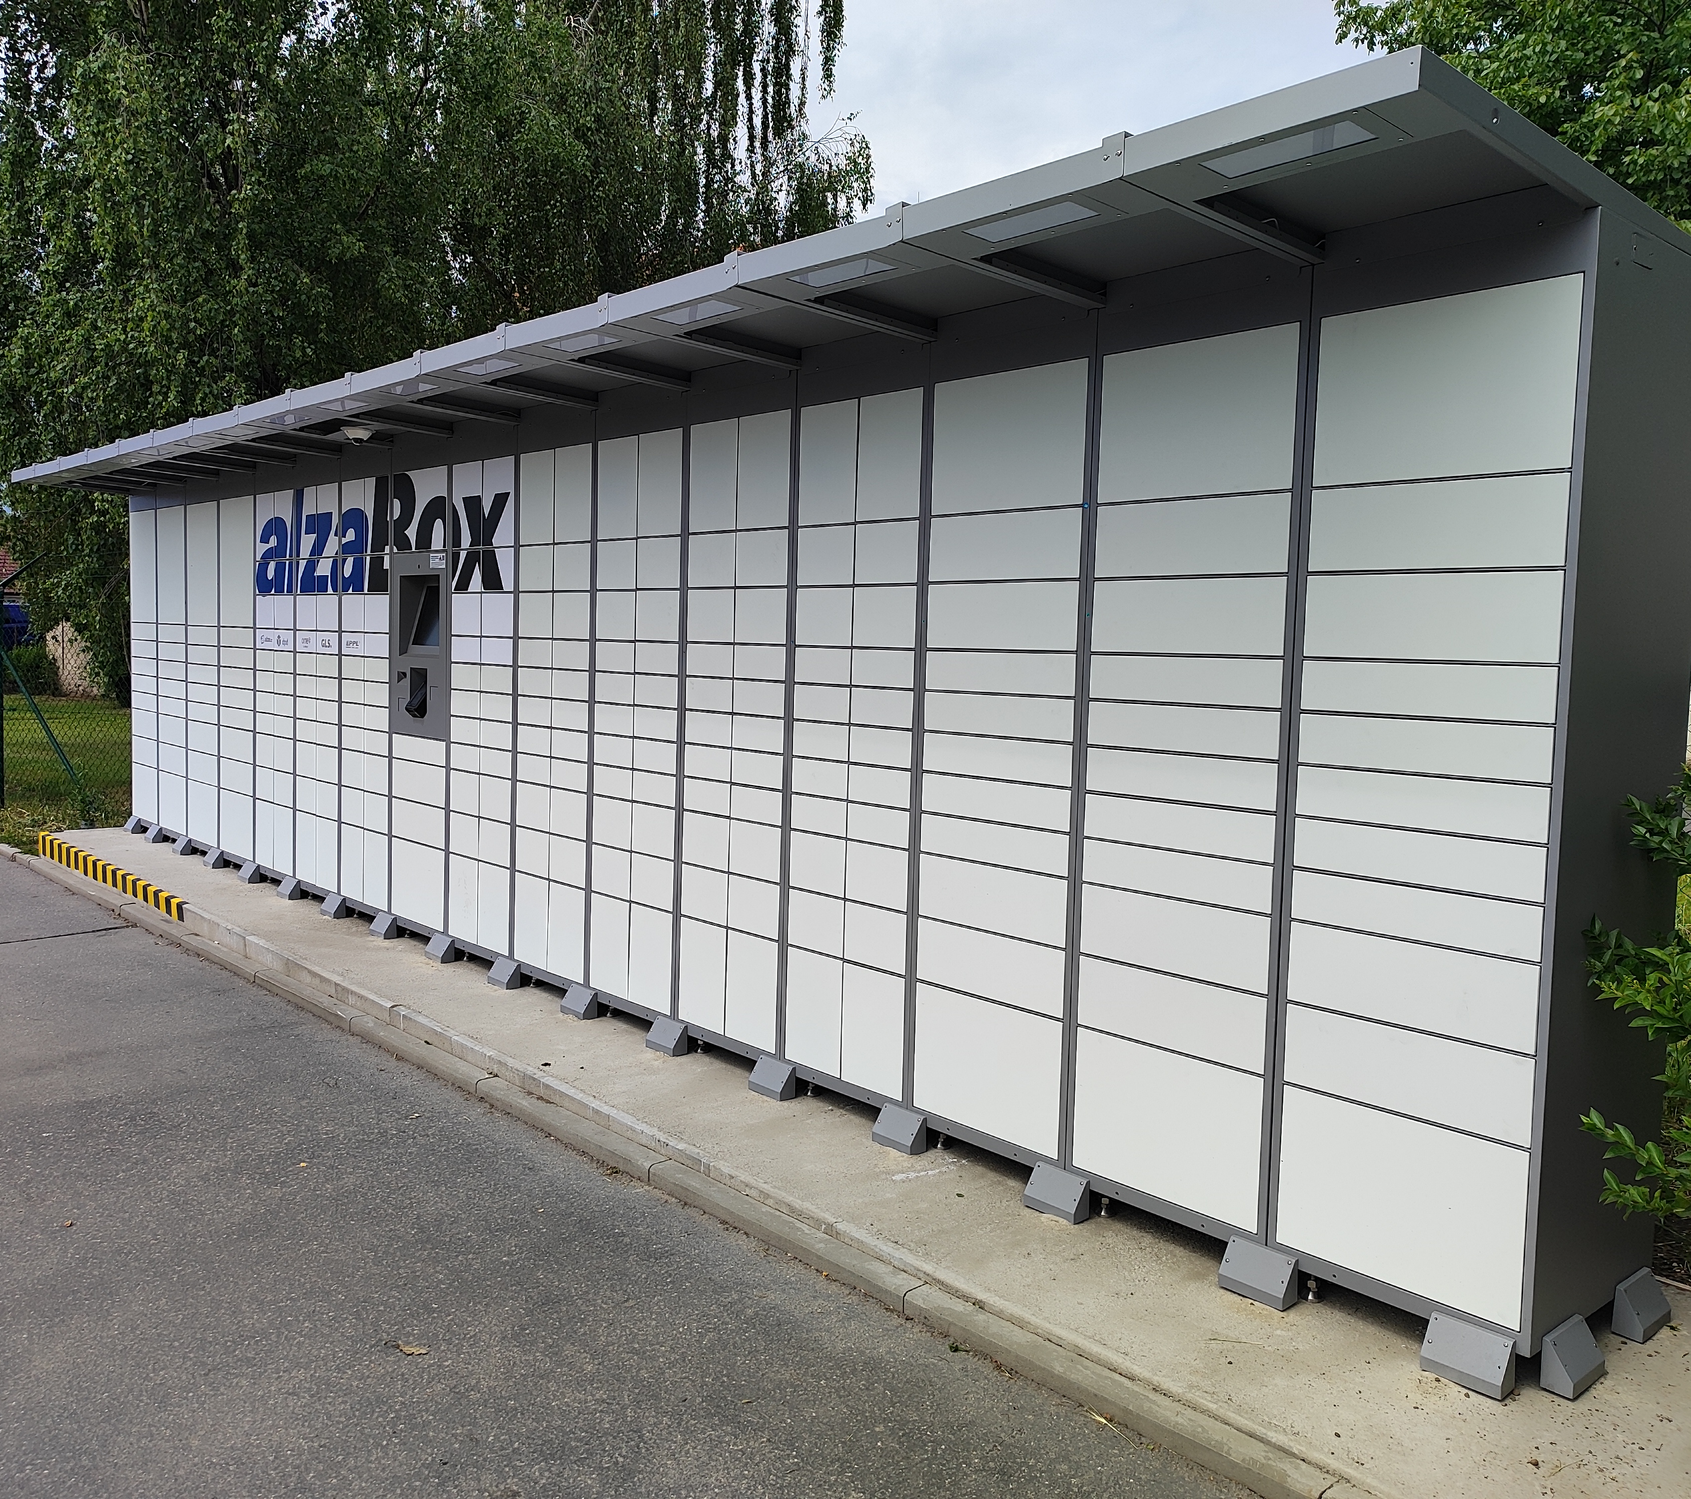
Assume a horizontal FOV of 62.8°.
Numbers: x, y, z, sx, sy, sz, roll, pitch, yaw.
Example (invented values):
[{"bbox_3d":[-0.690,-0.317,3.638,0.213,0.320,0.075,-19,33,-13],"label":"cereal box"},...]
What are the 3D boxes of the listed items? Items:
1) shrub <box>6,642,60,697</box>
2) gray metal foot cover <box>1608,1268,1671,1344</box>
[{"bbox_3d":[-17.502,-1.724,29.824,1.045,1.167,1.045,-1,5,-30],"label":"shrub"},{"bbox_3d":[1.724,1.202,2.997,0.159,0.100,0.069,-2,6,-42],"label":"gray metal foot cover"}]

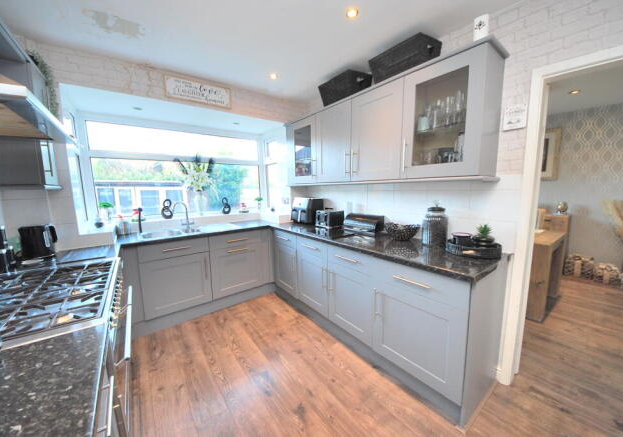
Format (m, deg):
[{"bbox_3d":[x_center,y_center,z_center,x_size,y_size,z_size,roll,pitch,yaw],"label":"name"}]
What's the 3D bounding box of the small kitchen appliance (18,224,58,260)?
[{"bbox_3d":[-1.940,0.159,1.544,0.210,0.235,0.160,-4,8,-25],"label":"small kitchen appliance"}]

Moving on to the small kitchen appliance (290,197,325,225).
[{"bbox_3d":[-0.083,-0.106,3.034,0.285,0.325,0.390,-7,10,-38],"label":"small kitchen appliance"}]

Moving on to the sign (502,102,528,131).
[{"bbox_3d":[1.260,-0.621,1.348,0.012,0.155,0.106,-7,9,-37],"label":"sign"}]

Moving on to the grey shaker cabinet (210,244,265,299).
[{"bbox_3d":[-1.035,0.561,2.807,0.607,0.613,0.570,-7,9,-37],"label":"grey shaker cabinet"}]

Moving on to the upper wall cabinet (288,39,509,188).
[{"bbox_3d":[0.467,-0.714,2.101,0.345,0.780,2.070,-7,9,-37],"label":"upper wall cabinet"}]

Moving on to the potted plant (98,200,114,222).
[{"bbox_3d":[-2.200,-0.069,2.341,0.120,0.205,0.120,-7,9,-37],"label":"potted plant"}]

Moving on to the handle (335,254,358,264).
[{"bbox_3d":[0.281,0.327,1.771,0.035,0.013,0.230,-7,10,-38],"label":"handle"}]

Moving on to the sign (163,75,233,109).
[{"bbox_3d":[-1.097,-1.256,2.176,0.610,0.205,0.018,-7,10,-38],"label":"sign"}]

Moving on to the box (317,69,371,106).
[{"bbox_3d":[0.320,-1.226,2.160,0.270,0.220,0.450,-7,10,-38],"label":"box"}]

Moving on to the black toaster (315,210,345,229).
[{"bbox_3d":[0.216,0.002,2.671,0.235,0.190,0.240,-7,9,-37],"label":"black toaster"}]

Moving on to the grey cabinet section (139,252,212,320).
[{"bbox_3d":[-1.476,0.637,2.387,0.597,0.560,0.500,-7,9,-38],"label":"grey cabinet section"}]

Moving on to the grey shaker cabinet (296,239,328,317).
[{"bbox_3d":[0.228,0.540,2.394,0.570,0.721,0.503,-7,9,-37],"label":"grey shaker cabinet"}]

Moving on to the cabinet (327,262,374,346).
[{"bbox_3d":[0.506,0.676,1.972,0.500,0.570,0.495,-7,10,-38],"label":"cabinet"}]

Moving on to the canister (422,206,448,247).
[{"bbox_3d":[0.988,0.055,1.744,0.178,0.325,0.178,-7,10,-38],"label":"canister"}]

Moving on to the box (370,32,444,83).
[{"bbox_3d":[0.704,-1.161,1.710,0.270,0.240,0.440,-7,9,-37],"label":"box"}]

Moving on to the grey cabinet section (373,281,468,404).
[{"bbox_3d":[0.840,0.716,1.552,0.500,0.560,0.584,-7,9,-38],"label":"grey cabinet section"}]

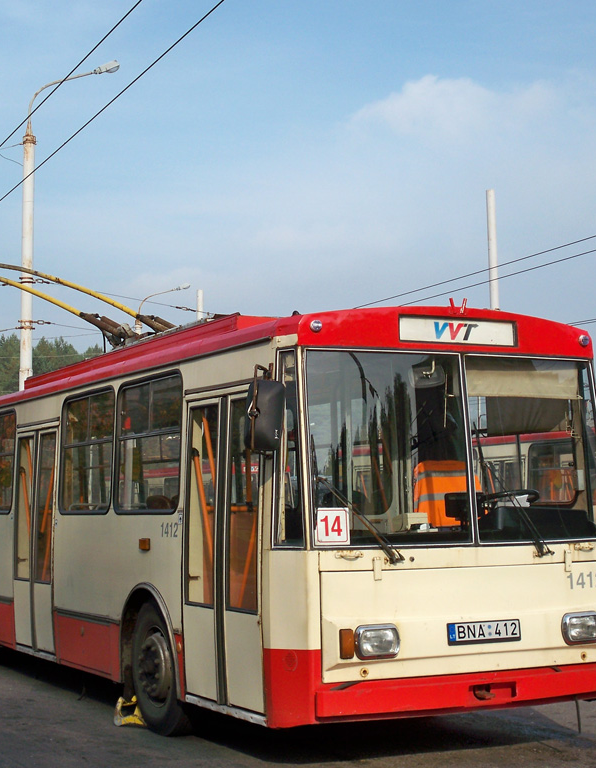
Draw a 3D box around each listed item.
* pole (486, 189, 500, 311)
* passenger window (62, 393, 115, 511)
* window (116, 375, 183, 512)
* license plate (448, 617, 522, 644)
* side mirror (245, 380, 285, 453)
[{"bbox_3d":[5.604,-0.308,37.008,0.240,10.637,0.240,-1,-5,0],"label":"pole"},{"bbox_3d":[-1.762,0.586,10.925,0.050,1.007,1.332,2,-6,-28],"label":"passenger window"},{"bbox_3d":[-1.114,0.464,9.729,0.050,0.998,1.290,2,-6,-28],"label":"window"},{"bbox_3d":[1.192,1.584,8.321,0.547,0.130,0.020,2,-6,-28],"label":"license plate"},{"bbox_3d":[-0.195,0.192,7.689,0.215,0.425,0.130,0,-5,-10],"label":"side mirror"}]

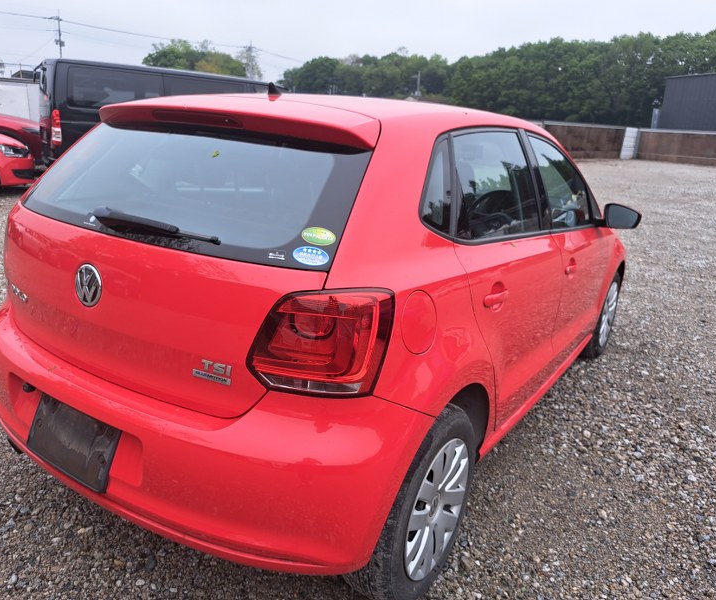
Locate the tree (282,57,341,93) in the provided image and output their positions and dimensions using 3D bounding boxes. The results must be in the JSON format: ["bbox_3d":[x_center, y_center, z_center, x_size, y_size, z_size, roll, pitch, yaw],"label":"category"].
[{"bbox_3d":[-6.903,-29.328,79.574,8.800,10.351,8.800,2,17,-6],"label":"tree"}]

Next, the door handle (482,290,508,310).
[{"bbox_3d":[0.419,-0.004,1.675,0.050,0.050,0.185,15,20,31],"label":"door handle"}]

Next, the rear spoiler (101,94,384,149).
[{"bbox_3d":[-0.413,-0.545,1.630,1.180,0.120,0.290,15,20,31],"label":"rear spoiler"}]

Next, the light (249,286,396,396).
[{"bbox_3d":[-0.073,0.074,1.169,0.290,0.230,0.190,10,18,17],"label":"light"}]

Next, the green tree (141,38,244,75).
[{"bbox_3d":[-17.267,-22.686,58.494,11.000,8.763,11.000,-1,18,-16],"label":"green tree"}]

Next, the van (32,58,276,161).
[{"bbox_3d":[-2.962,-2.969,9.983,4.695,1.980,1.695,-9,21,-36],"label":"van"}]

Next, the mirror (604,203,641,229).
[{"bbox_3d":[1.336,-0.430,2.789,0.190,0.135,0.110,15,20,31],"label":"mirror"}]

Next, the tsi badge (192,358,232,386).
[{"bbox_3d":[-0.323,0.161,1.233,0.102,0.055,0.010,10,18,18],"label":"tsi badge"}]

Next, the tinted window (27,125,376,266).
[{"bbox_3d":[-0.550,-0.325,1.502,1.260,0.430,0.110,15,-20,31],"label":"tinted window"}]

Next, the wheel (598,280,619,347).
[{"bbox_3d":[1.595,0.080,3.625,0.100,0.415,0.415,15,20,31],"label":"wheel"}]

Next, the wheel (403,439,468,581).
[{"bbox_3d":[0.208,0.599,1.634,0.100,0.415,0.415,15,20,31],"label":"wheel"}]

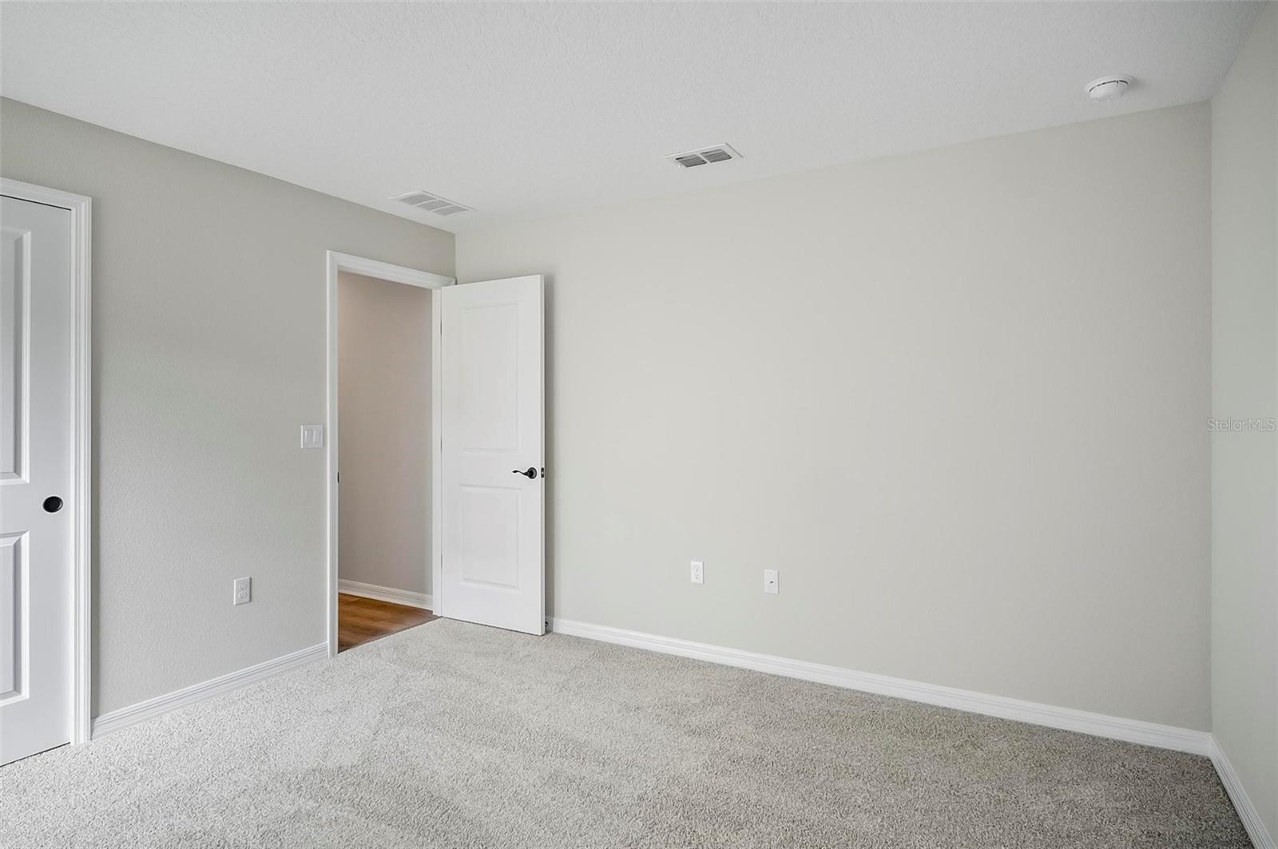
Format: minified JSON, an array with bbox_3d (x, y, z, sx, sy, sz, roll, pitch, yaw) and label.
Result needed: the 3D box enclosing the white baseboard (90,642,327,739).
[{"bbox_3d":[-1.871,1.182,3.080,0.016,0.088,1.028,0,1,30],"label":"white baseboard"}]

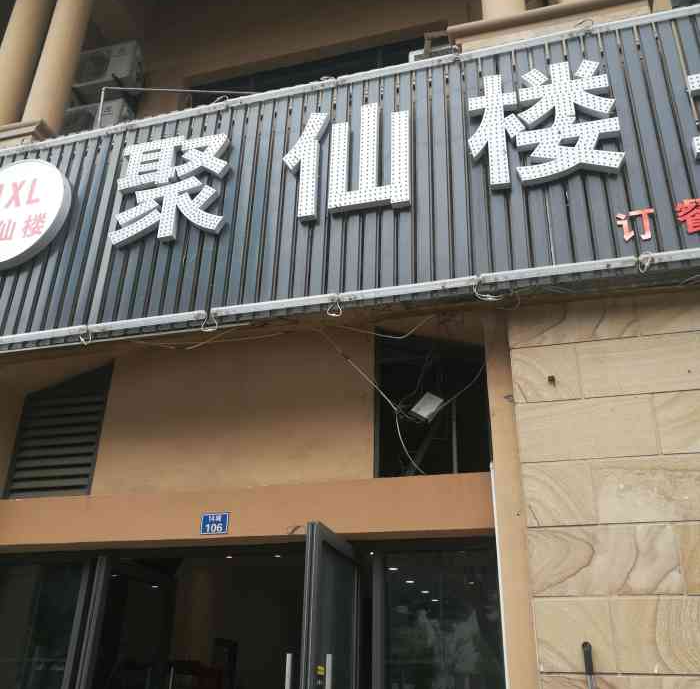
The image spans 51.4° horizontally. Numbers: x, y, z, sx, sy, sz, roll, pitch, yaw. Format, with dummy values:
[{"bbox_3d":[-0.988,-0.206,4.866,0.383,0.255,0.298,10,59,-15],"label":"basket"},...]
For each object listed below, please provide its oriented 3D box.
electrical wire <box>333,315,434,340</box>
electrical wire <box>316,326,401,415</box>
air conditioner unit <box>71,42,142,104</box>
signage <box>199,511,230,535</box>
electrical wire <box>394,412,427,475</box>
[{"bbox_3d":[0.177,-0.072,3.967,0.576,0.130,0.060,-6,-27,15],"label":"electrical wire"},{"bbox_3d":[0.038,0.132,3.923,0.475,0.562,0.060,-6,-27,15],"label":"electrical wire"},{"bbox_3d":[-2.873,-3.226,8.699,0.800,0.545,0.295,-6,-27,15],"label":"air conditioner unit"},{"bbox_3d":[-0.699,0.926,3.764,0.160,0.111,0.012,-6,-27,15],"label":"signage"},{"bbox_3d":[0.309,0.500,3.698,0.148,0.337,0.060,-6,-27,15],"label":"electrical wire"}]

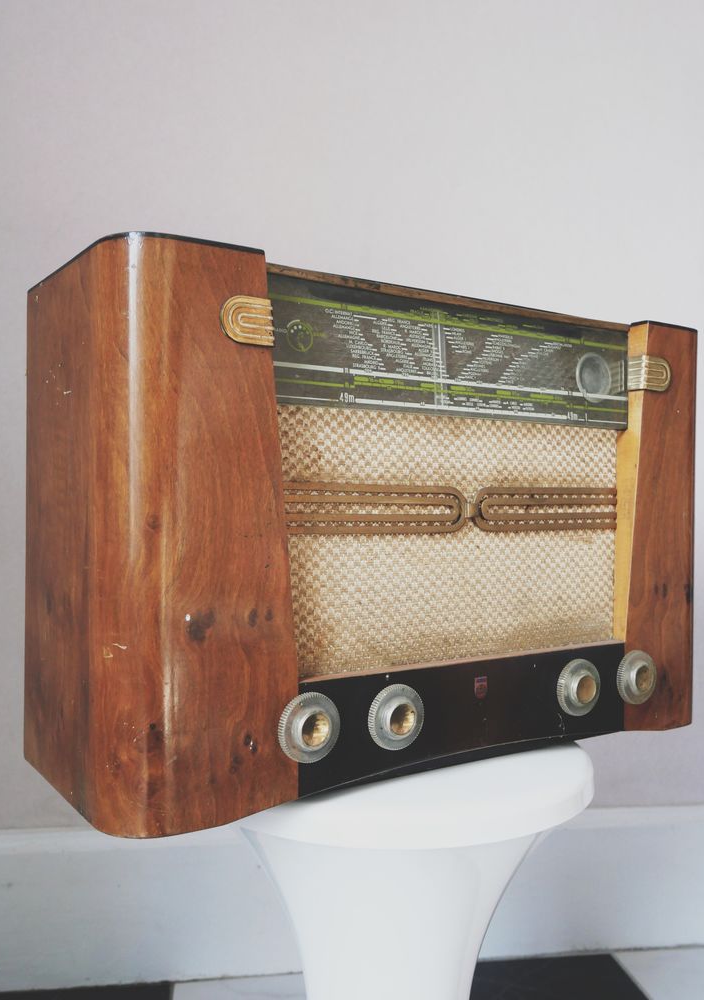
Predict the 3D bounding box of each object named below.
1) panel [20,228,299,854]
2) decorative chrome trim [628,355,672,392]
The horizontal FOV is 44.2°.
[{"bbox_3d":[-0.128,0.019,0.560,0.114,0.325,0.188,0,1,-33],"label":"panel"},{"bbox_3d":[0.239,-0.100,0.695,0.036,0.027,0.017,0,1,-33],"label":"decorative chrome trim"}]

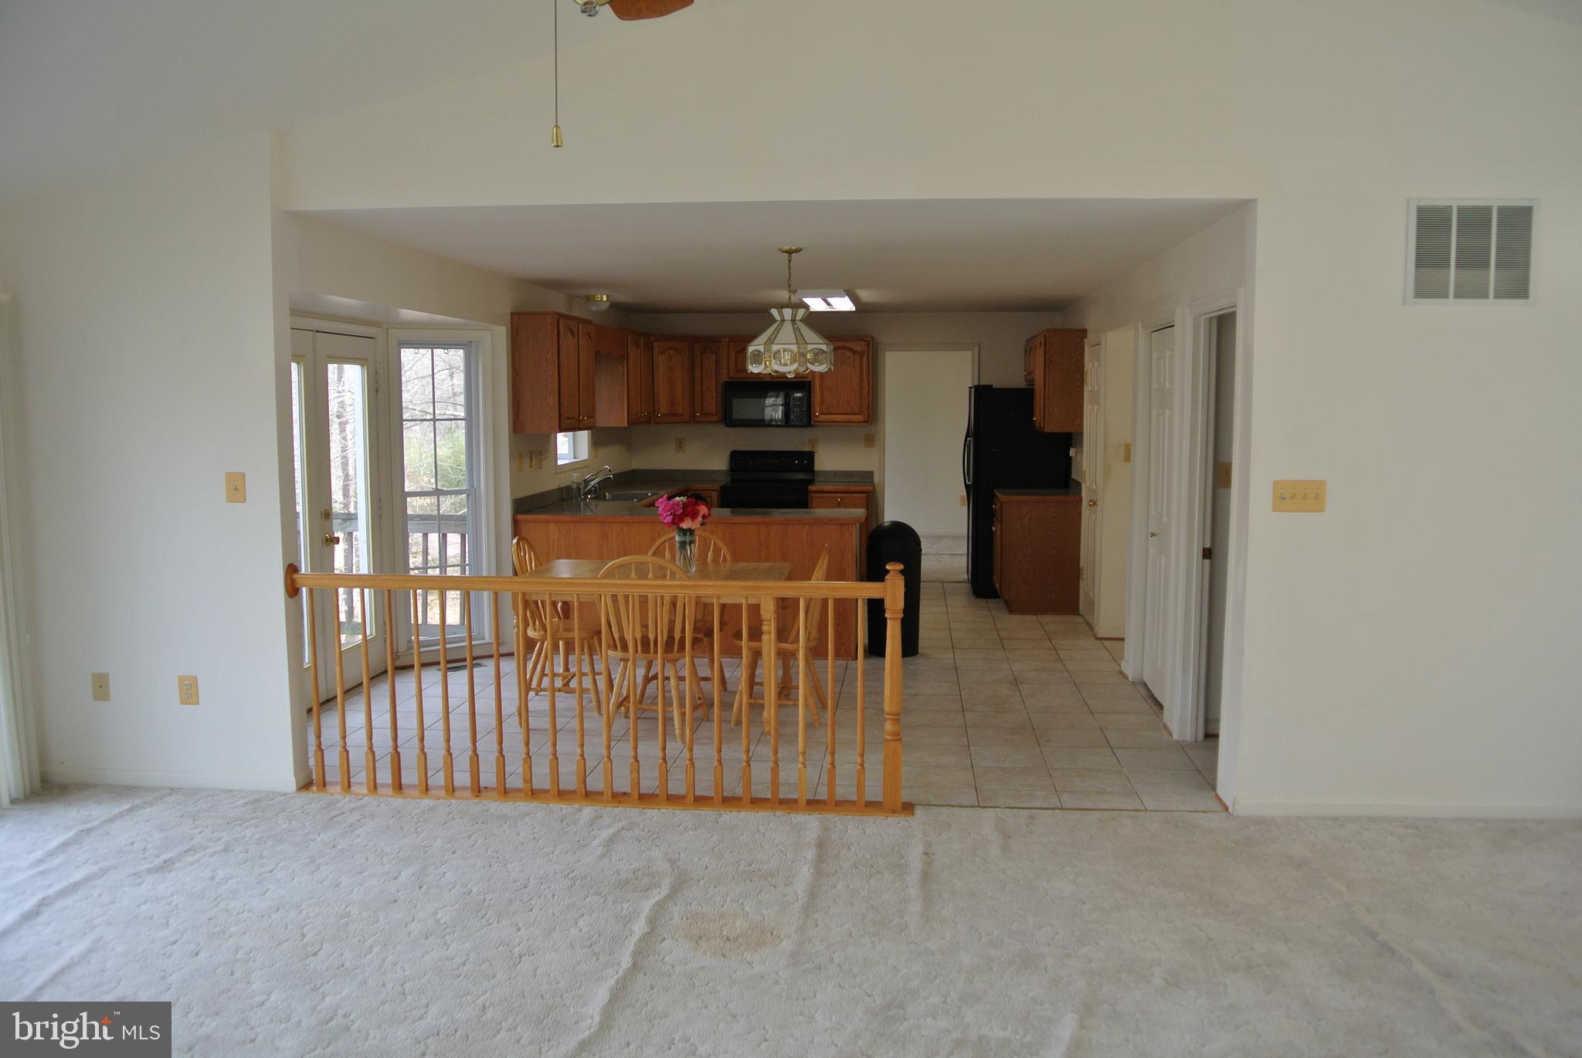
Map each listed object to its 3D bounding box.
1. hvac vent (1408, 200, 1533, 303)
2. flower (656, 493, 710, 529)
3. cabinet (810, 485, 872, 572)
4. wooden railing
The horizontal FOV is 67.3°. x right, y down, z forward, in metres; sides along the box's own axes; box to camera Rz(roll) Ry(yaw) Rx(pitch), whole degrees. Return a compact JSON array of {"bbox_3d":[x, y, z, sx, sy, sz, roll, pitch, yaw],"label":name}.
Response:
[{"bbox_3d":[2.560,-1.043,4.471,0.458,0.389,0.025,1,6,6],"label":"hvac vent"},{"bbox_3d":[-0.553,-0.086,6.100,0.260,0.175,0.250,1,6,6],"label":"flower"},{"bbox_3d":[0.454,0.061,10.373,0.515,0.910,0.620,1,6,6],"label":"cabinet"},{"bbox_3d":[-0.819,0.631,4.948,2.640,1.020,0.120,1,6,6],"label":"wooden railing"}]

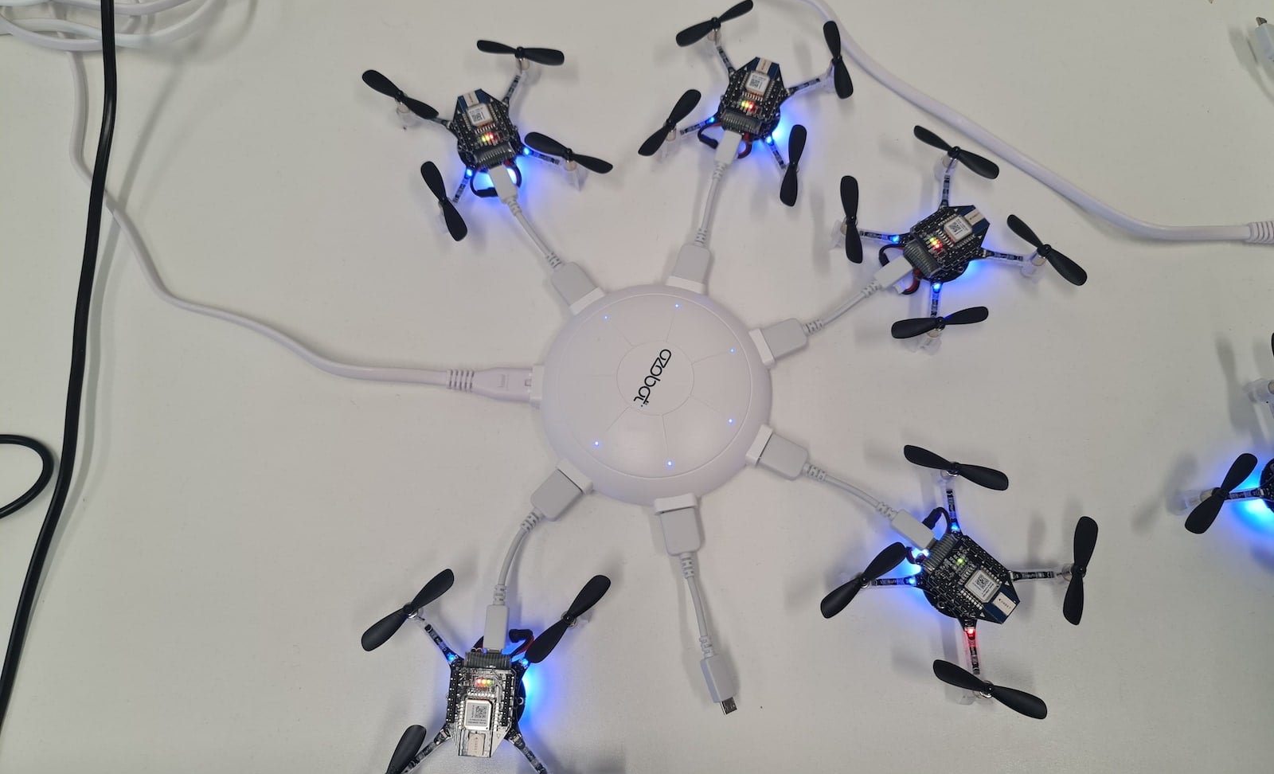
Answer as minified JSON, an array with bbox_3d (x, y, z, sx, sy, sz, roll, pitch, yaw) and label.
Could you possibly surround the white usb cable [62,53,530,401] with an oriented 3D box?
[{"bbox_3d":[-0.197,-0.064,0.457,0.324,0.012,0.077,35,75,11],"label":"white usb cable"}]

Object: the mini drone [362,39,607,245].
[{"bbox_3d":[-0.073,-0.126,0.468,0.099,0.030,0.108,-22,73,-7],"label":"mini drone"}]

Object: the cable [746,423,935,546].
[{"bbox_3d":[0.091,0.046,0.413,0.088,0.015,0.019,30,74,9],"label":"cable"}]

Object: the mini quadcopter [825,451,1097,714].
[{"bbox_3d":[0.140,0.083,0.397,0.109,0.030,0.108,41,76,12],"label":"mini quadcopter"}]

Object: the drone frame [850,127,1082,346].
[{"bbox_3d":[0.144,-0.065,0.448,0.099,0.030,0.107,-33,75,-10],"label":"drone frame"}]

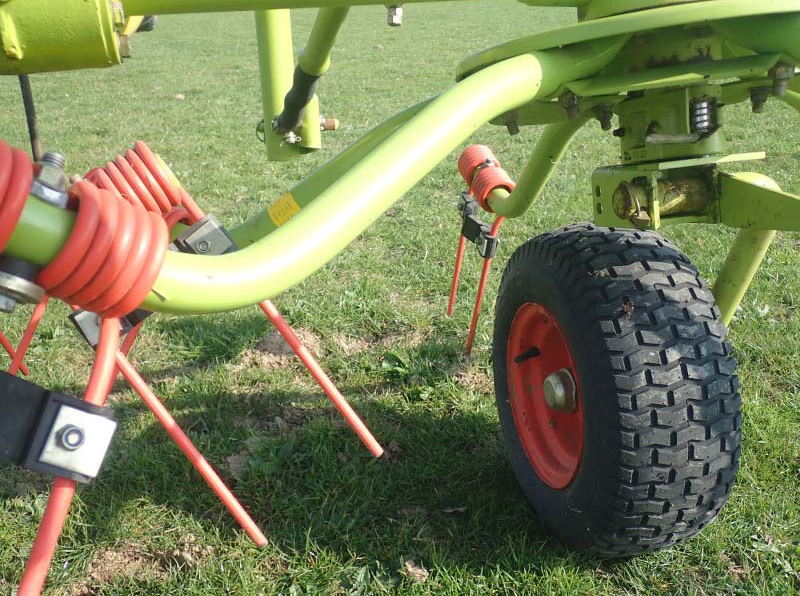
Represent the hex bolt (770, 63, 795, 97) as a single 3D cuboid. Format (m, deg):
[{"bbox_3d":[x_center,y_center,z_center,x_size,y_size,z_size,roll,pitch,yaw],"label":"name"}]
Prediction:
[{"bbox_3d":[0.315,-0.180,0.725,0.022,0.029,0.022,-3,21,0],"label":"hex bolt"}]

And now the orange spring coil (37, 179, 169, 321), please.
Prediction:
[{"bbox_3d":[-0.155,-0.025,0.456,0.054,0.061,0.061,27,-3,-40],"label":"orange spring coil"}]

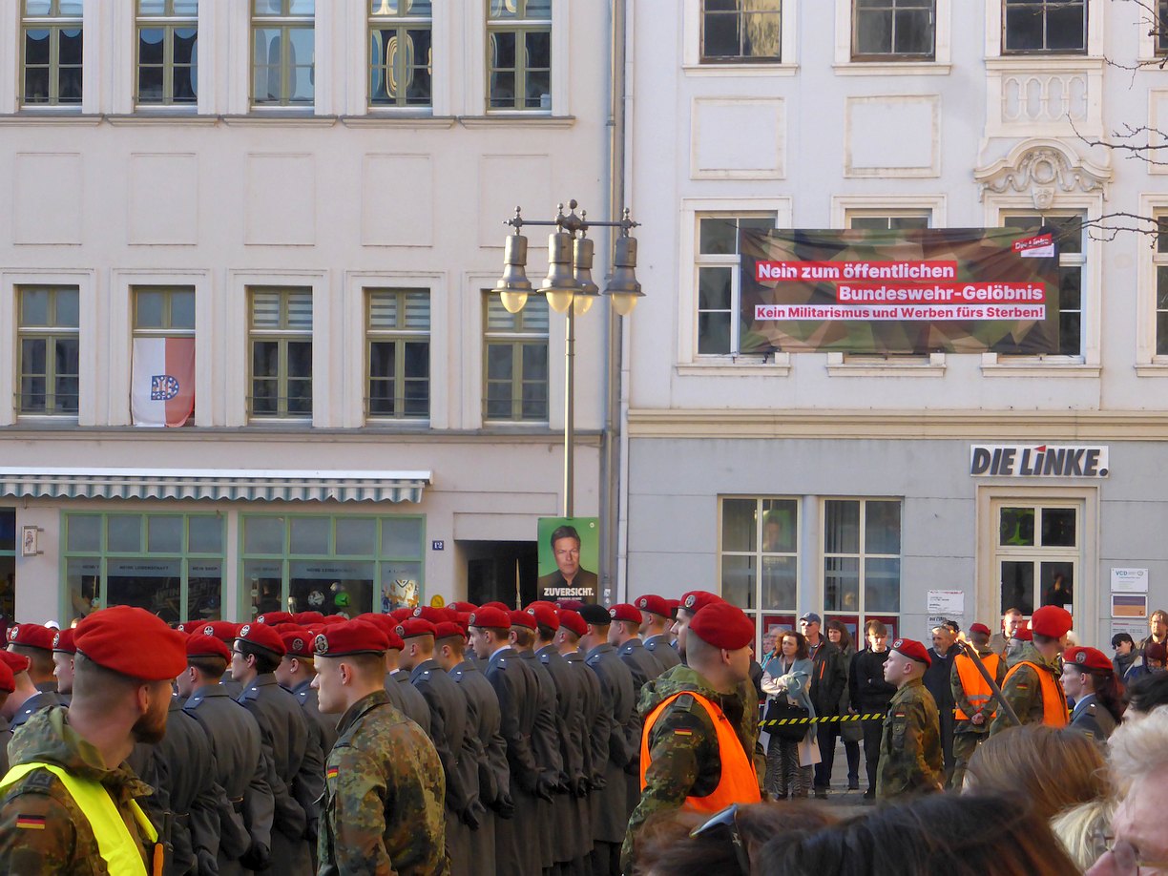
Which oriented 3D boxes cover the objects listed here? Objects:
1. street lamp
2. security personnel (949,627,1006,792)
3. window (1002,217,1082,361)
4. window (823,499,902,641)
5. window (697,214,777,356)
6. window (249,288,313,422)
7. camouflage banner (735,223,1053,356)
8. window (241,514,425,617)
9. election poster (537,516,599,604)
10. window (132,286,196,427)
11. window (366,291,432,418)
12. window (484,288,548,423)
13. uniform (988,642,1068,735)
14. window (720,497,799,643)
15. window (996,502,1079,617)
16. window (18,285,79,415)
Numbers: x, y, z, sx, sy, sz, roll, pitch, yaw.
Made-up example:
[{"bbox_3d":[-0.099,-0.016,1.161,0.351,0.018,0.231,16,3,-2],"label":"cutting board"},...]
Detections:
[{"bbox_3d":[-0.148,0.589,36.400,1.500,5.800,1.500,0,-1,13],"label":"street lamp"},{"bbox_3d":[3.723,2.621,35.600,0.560,1.724,0.380,1,-2,5],"label":"security personnel"},{"bbox_3d":[5.577,-1.847,45.460,1.013,1.763,0.150,0,-2,10],"label":"window"},{"bbox_3d":[3.400,1.755,45.778,0.958,2.075,0.150,0,-2,10],"label":"window"},{"bbox_3d":[1.885,-1.885,46.098,1.018,1.765,0.150,0,-2,10],"label":"window"},{"bbox_3d":[-3.782,-1.065,46.683,0.804,1.667,0.150,1,-2,4],"label":"window"},{"bbox_3d":[3.840,-1.780,45.503,3.891,1.556,0.100,0,-2,10],"label":"camouflage banner"},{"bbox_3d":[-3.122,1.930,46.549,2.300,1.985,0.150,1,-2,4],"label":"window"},{"bbox_3d":[-0.154,1.195,36.600,0.600,0.845,0.030,1,-2,-2],"label":"election poster"},{"bbox_3d":[-5.241,-1.017,46.700,0.790,1.730,0.150,1,-1,5],"label":"window"},{"bbox_3d":[-2.302,-1.038,46.574,0.800,1.663,0.150,1,-2,4],"label":"window"},{"bbox_3d":[-0.843,-0.997,46.300,0.790,1.610,0.150,1,-1,5],"label":"window"},{"bbox_3d":[2.263,1.827,19.000,0.400,1.580,0.550,1,-1,-10],"label":"uniform"},{"bbox_3d":[2.153,1.752,45.993,0.973,2.084,0.150,0,-2,10],"label":"window"},{"bbox_3d":[5.500,1.475,45.400,0.990,1.420,0.140,0,-1,9],"label":"window"},{"bbox_3d":[-6.710,-1.105,46.900,0.770,1.630,0.150,1,-1,5],"label":"window"}]

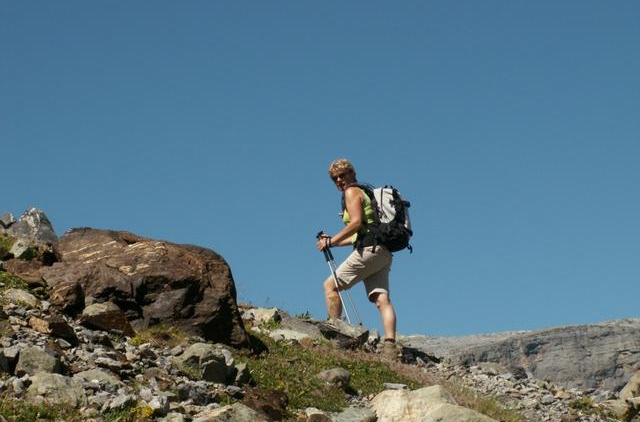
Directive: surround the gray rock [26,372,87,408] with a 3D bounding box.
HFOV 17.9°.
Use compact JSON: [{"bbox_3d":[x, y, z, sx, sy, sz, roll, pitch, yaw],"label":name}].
[{"bbox_3d":[-1.723,1.167,13.300,0.390,0.240,0.310,0,-7,0],"label":"gray rock"}]

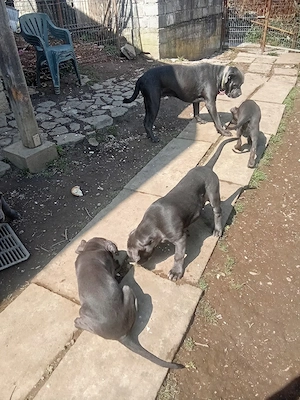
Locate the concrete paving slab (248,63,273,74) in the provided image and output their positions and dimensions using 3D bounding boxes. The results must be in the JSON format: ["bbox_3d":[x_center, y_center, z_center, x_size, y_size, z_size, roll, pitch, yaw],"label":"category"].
[{"bbox_3d":[1.889,-2.217,5.532,0.338,0.050,0.637,15,37,21],"label":"concrete paving slab"}]

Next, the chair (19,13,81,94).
[{"bbox_3d":[-1.355,-2.027,4.469,0.559,0.897,0.585,17,38,24],"label":"chair"}]

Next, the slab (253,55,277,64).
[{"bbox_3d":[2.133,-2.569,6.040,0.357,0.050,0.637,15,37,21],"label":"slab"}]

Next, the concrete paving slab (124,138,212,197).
[{"bbox_3d":[0.204,-0.285,2.749,0.360,0.050,1.001,15,37,21],"label":"concrete paving slab"}]

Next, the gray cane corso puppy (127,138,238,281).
[{"bbox_3d":[0.191,0.029,1.732,0.689,0.585,0.286,-30,44,-35],"label":"gray cane corso puppy"}]

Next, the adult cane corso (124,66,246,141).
[{"bbox_3d":[0.311,-0.901,3.037,1.079,0.663,0.403,-14,37,-18],"label":"adult cane corso"}]

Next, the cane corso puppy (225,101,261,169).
[{"bbox_3d":[0.825,-0.630,2.819,0.254,0.429,0.611,-2,35,-2],"label":"cane corso puppy"}]

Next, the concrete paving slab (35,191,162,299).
[{"bbox_3d":[-0.232,0.234,2.001,0.367,0.050,0.997,15,37,21],"label":"concrete paving slab"}]

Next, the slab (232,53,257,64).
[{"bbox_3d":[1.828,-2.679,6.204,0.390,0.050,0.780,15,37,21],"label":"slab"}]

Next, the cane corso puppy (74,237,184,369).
[{"bbox_3d":[-0.128,0.393,1.375,0.409,0.397,0.474,-5,35,-6],"label":"cane corso puppy"}]

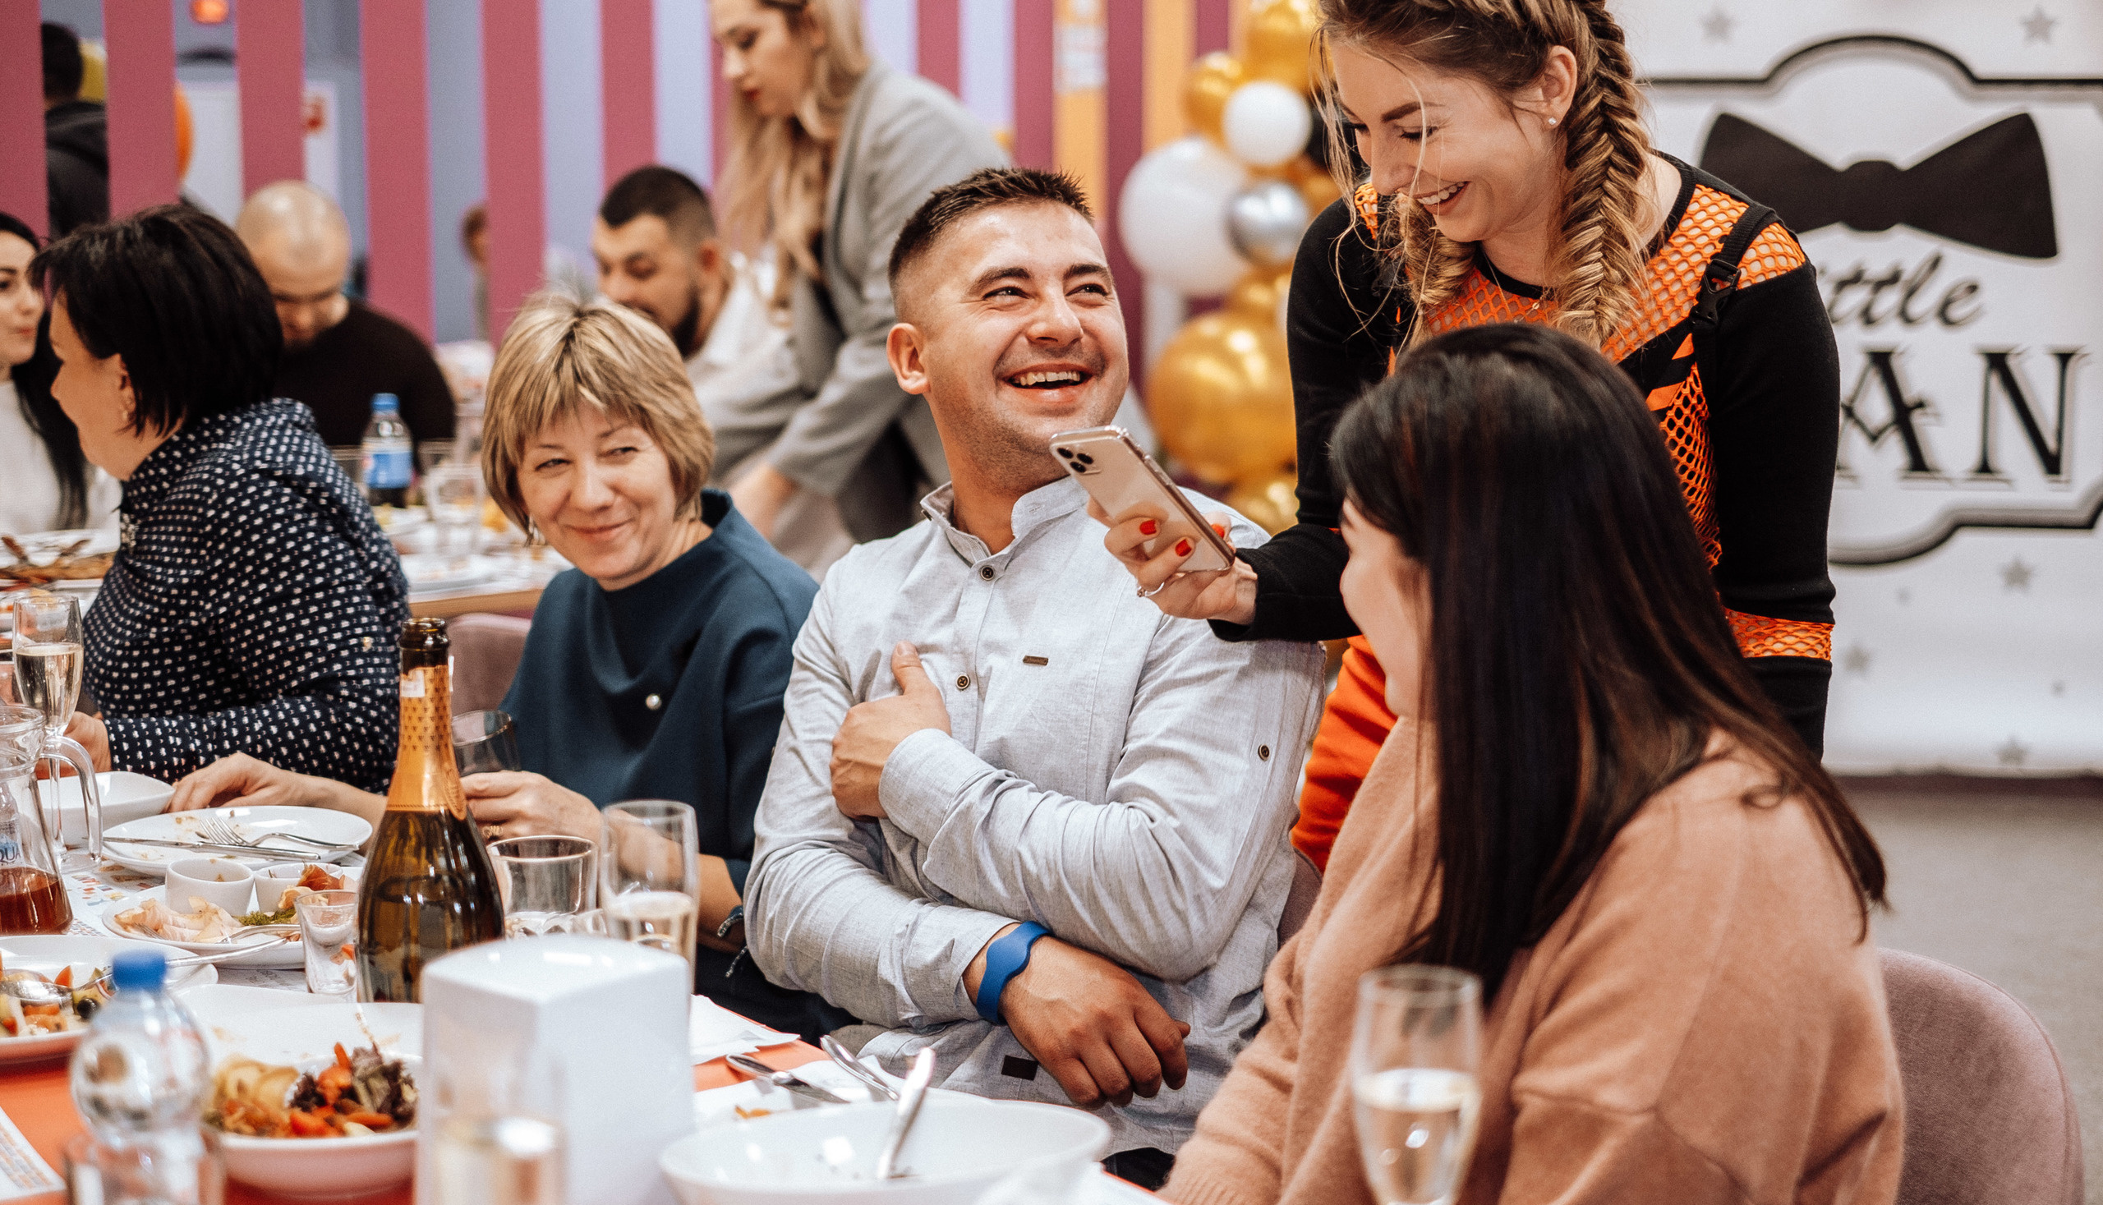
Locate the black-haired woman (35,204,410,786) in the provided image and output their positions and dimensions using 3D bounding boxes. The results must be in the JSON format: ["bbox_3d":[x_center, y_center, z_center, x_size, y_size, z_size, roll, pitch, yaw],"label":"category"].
[{"bbox_3d":[-0.900,0.265,3.084,0.720,1.313,0.520,-3,8,-21],"label":"black-haired woman"}]

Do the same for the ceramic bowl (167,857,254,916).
[{"bbox_3d":[-0.654,0.228,2.413,0.067,0.038,0.067,0,8,0],"label":"ceramic bowl"}]

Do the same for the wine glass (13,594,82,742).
[{"bbox_3d":[-0.852,0.109,2.659,0.059,0.227,0.059,0,8,0],"label":"wine glass"}]

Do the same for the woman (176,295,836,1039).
[{"bbox_3d":[-0.470,0.367,2.603,0.620,1.241,0.720,6,10,35],"label":"woman"}]

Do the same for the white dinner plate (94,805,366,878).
[{"bbox_3d":[-0.683,0.207,2.597,0.230,0.027,0.230,0,8,0],"label":"white dinner plate"}]

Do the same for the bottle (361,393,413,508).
[{"bbox_3d":[-0.954,-0.181,4.455,0.068,0.237,0.068,0,8,0],"label":"bottle"}]

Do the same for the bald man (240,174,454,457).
[{"bbox_3d":[-1.130,0.039,4.668,0.520,1.335,0.720,1,8,9],"label":"bald man"}]

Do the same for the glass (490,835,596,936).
[{"bbox_3d":[-0.371,0.224,2.261,0.081,0.090,0.081,0,8,0],"label":"glass"}]

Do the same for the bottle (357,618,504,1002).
[{"bbox_3d":[-0.384,0.165,1.914,0.090,0.305,0.090,0,8,0],"label":"bottle"}]

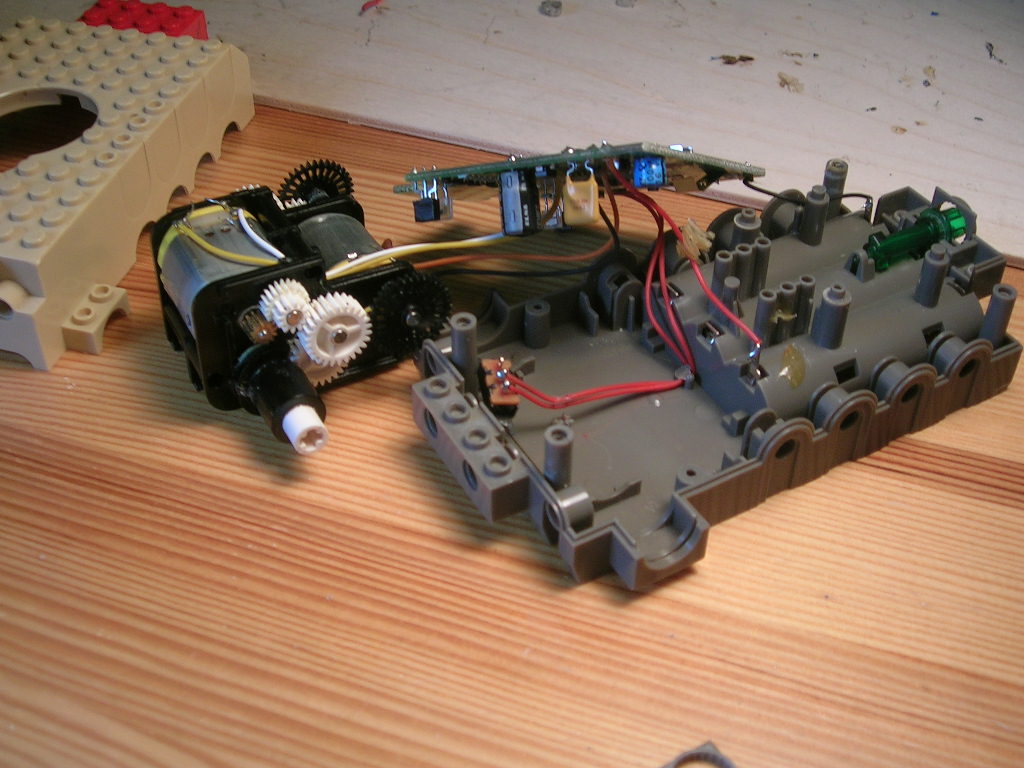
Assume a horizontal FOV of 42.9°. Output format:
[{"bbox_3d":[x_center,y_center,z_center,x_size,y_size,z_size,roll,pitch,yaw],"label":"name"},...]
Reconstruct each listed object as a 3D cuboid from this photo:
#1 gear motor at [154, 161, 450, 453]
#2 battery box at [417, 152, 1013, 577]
[{"bbox_3d":[-0.045,-0.020,0.280,0.054,0.035,0.073,-19,46,-19],"label":"gear motor"},{"bbox_3d":[0.045,-0.011,0.273,0.131,0.032,0.080,-21,47,-22],"label":"battery box"}]

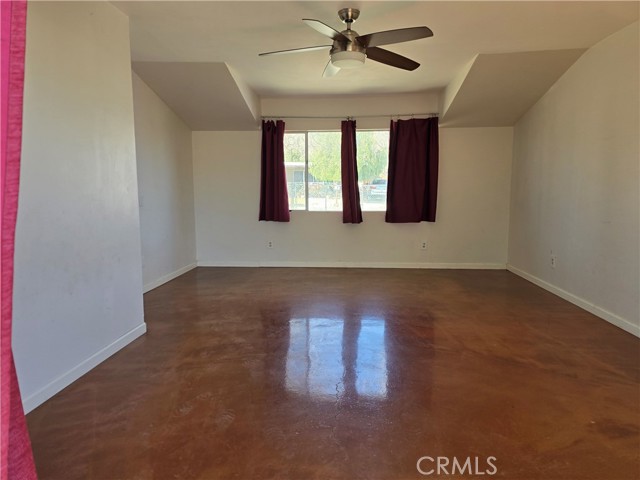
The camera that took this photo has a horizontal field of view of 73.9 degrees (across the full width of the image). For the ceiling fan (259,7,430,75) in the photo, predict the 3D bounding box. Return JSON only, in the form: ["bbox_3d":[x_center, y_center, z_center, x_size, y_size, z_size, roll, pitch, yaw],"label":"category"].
[{"bbox_3d":[0.174,-1.456,3.099,1.317,0.378,1.301,0,7,4],"label":"ceiling fan"}]

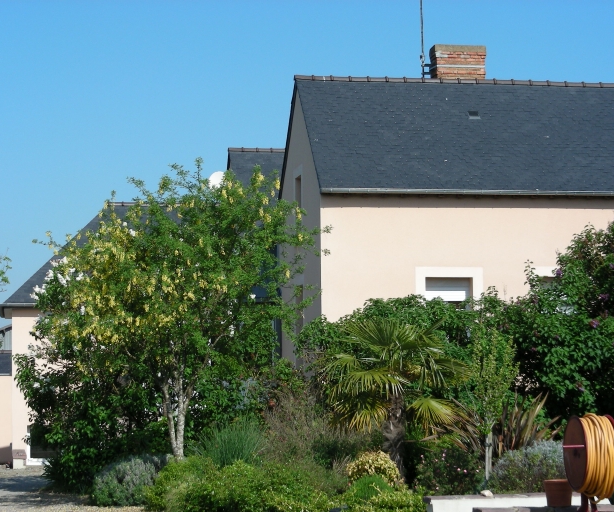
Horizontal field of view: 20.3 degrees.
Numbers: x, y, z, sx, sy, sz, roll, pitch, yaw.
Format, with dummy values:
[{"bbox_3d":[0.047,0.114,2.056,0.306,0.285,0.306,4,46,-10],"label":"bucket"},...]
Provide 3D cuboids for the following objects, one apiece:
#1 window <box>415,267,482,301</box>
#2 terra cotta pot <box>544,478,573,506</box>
[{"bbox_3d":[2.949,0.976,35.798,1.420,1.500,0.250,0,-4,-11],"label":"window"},{"bbox_3d":[2.361,2.222,16.100,0.263,0.260,0.263,-1,-4,0],"label":"terra cotta pot"}]

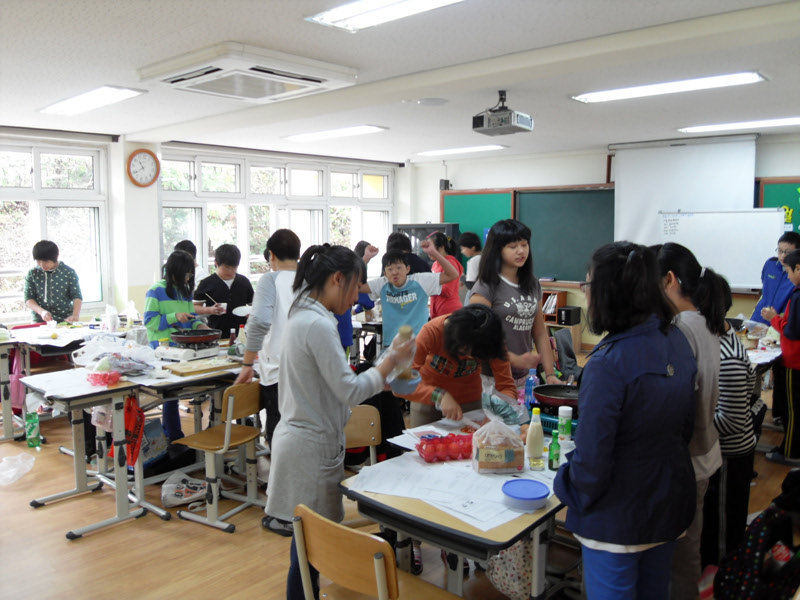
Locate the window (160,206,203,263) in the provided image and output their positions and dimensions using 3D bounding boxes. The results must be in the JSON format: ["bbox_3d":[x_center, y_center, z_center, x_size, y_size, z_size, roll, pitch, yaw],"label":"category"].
[{"bbox_3d":[-2.311,-0.526,6.843,0.060,0.900,0.570,6,9,39],"label":"window"}]

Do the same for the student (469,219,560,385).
[{"bbox_3d":[0.557,0.416,3.120,0.440,1.600,0.290,-5,9,-33],"label":"student"}]

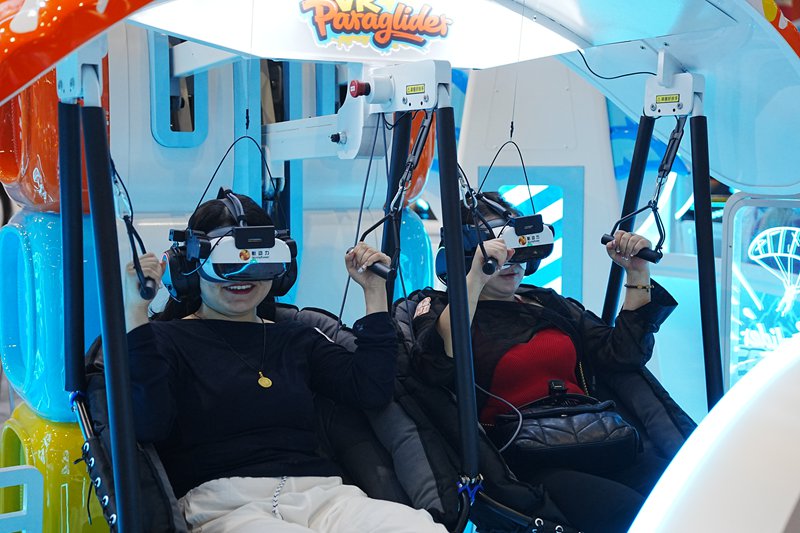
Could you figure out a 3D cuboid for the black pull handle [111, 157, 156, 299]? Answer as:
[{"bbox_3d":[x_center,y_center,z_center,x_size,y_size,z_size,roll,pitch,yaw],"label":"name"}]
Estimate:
[{"bbox_3d":[-0.527,-0.079,2.049,0.045,0.270,0.155,-15,15,-6],"label":"black pull handle"}]

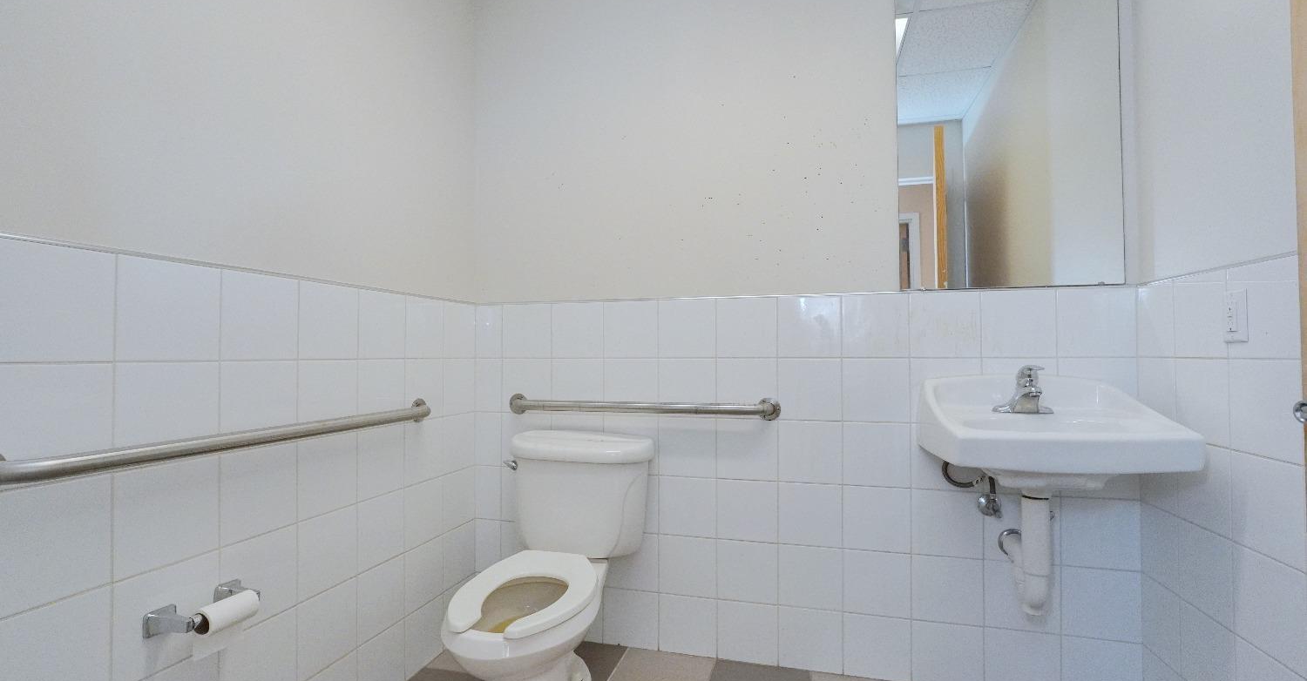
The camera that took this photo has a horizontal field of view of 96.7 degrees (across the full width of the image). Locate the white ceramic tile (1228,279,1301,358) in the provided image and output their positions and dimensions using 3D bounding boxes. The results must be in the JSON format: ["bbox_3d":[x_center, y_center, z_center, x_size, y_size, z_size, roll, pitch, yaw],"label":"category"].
[{"bbox_3d":[1.276,-0.048,1.214,0.010,0.175,0.200,0,-1,15],"label":"white ceramic tile"}]

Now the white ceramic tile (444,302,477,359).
[{"bbox_3d":[-0.705,-0.036,2.112,0.010,0.200,0.187,0,-1,16],"label":"white ceramic tile"}]

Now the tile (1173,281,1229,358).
[{"bbox_3d":[1.333,-0.050,1.412,0.010,0.195,0.200,0,-1,15],"label":"tile"}]

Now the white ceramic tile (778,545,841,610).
[{"bbox_3d":[0.511,0.767,1.885,0.200,0.200,0.010,-1,-1,15],"label":"white ceramic tile"}]

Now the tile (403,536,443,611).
[{"bbox_3d":[-0.766,0.776,1.942,0.010,0.201,0.200,0,-1,15],"label":"tile"}]

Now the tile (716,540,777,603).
[{"bbox_3d":[0.315,0.768,1.937,0.200,0.200,0.010,-1,-1,15],"label":"tile"}]

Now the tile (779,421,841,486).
[{"bbox_3d":[0.511,0.362,1.900,0.200,0.200,0.010,0,-1,15],"label":"tile"}]

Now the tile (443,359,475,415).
[{"bbox_3d":[-0.717,0.168,2.146,0.010,0.201,0.187,0,-1,15],"label":"tile"}]

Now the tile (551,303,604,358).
[{"bbox_3d":[-0.274,-0.037,2.121,0.200,0.200,0.010,0,-1,15],"label":"tile"}]

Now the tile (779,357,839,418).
[{"bbox_3d":[0.509,0.159,1.900,0.199,0.200,0.010,-1,-1,15],"label":"tile"}]

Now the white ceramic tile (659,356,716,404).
[{"bbox_3d":[0.119,0.162,2.005,0.200,0.201,0.009,0,-1,15],"label":"white ceramic tile"}]

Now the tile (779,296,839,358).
[{"bbox_3d":[0.507,-0.044,1.894,0.200,0.200,0.010,0,-1,15],"label":"tile"}]

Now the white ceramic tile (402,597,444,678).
[{"bbox_3d":[-0.762,0.976,1.931,0.010,0.200,0.200,-1,-1,15],"label":"white ceramic tile"}]

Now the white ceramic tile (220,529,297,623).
[{"bbox_3d":[-0.920,0.557,1.358,0.009,0.201,0.200,0,-1,15],"label":"white ceramic tile"}]

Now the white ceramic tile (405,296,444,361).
[{"bbox_3d":[-0.766,-0.040,1.957,0.010,0.200,0.199,-1,-1,15],"label":"white ceramic tile"}]

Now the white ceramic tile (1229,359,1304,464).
[{"bbox_3d":[1.277,0.143,1.210,0.010,0.201,0.200,0,-1,15],"label":"white ceramic tile"}]

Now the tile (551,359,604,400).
[{"bbox_3d":[-0.274,0.166,2.106,0.200,0.200,0.010,-1,-1,15],"label":"tile"}]

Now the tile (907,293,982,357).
[{"bbox_3d":[0.900,-0.046,1.797,0.200,0.200,0.010,-1,-1,15],"label":"tile"}]

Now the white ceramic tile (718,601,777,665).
[{"bbox_3d":[0.318,0.974,1.944,0.200,0.194,0.010,0,-1,15],"label":"white ceramic tile"}]

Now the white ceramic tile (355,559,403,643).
[{"bbox_3d":[-0.816,0.768,1.742,0.010,0.200,0.199,-1,-1,15],"label":"white ceramic tile"}]

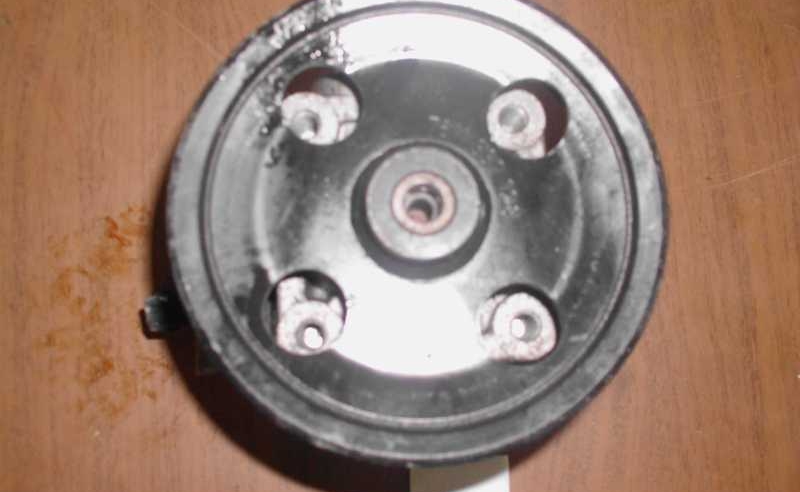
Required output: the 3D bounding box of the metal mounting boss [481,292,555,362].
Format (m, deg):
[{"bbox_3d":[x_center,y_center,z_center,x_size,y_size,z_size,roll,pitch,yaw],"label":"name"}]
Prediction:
[{"bbox_3d":[0.033,0.024,0.260,0.022,0.018,0.020,0,84,-2],"label":"metal mounting boss"}]

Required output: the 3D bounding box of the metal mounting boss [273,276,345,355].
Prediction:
[{"bbox_3d":[-0.029,0.022,0.277,0.022,0.019,0.024,0,83,-4],"label":"metal mounting boss"}]

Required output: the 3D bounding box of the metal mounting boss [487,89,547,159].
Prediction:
[{"bbox_3d":[0.034,-0.035,0.266,0.017,0.018,0.020,0,84,-2],"label":"metal mounting boss"}]

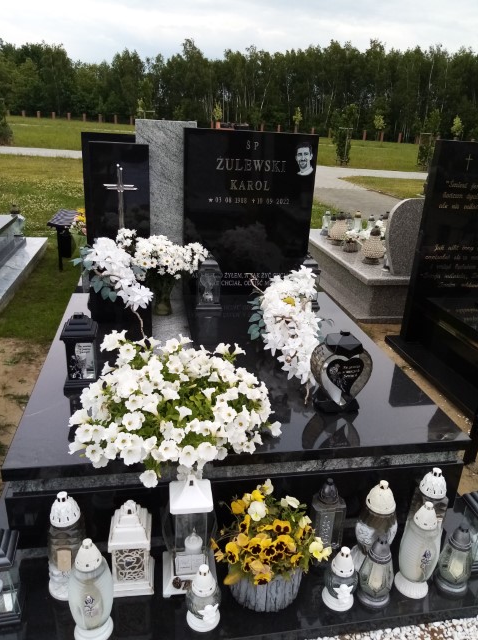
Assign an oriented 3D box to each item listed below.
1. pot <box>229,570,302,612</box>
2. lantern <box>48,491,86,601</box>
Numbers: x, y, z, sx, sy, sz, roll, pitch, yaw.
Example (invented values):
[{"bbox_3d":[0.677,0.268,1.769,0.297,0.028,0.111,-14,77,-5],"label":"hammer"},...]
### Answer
[{"bbox_3d":[0.078,0.774,1.492,0.225,0.145,0.225,3,22,-1],"label":"pot"},{"bbox_3d":[-0.513,0.654,1.424,0.115,0.355,0.115,-6,24,-22],"label":"lantern"}]

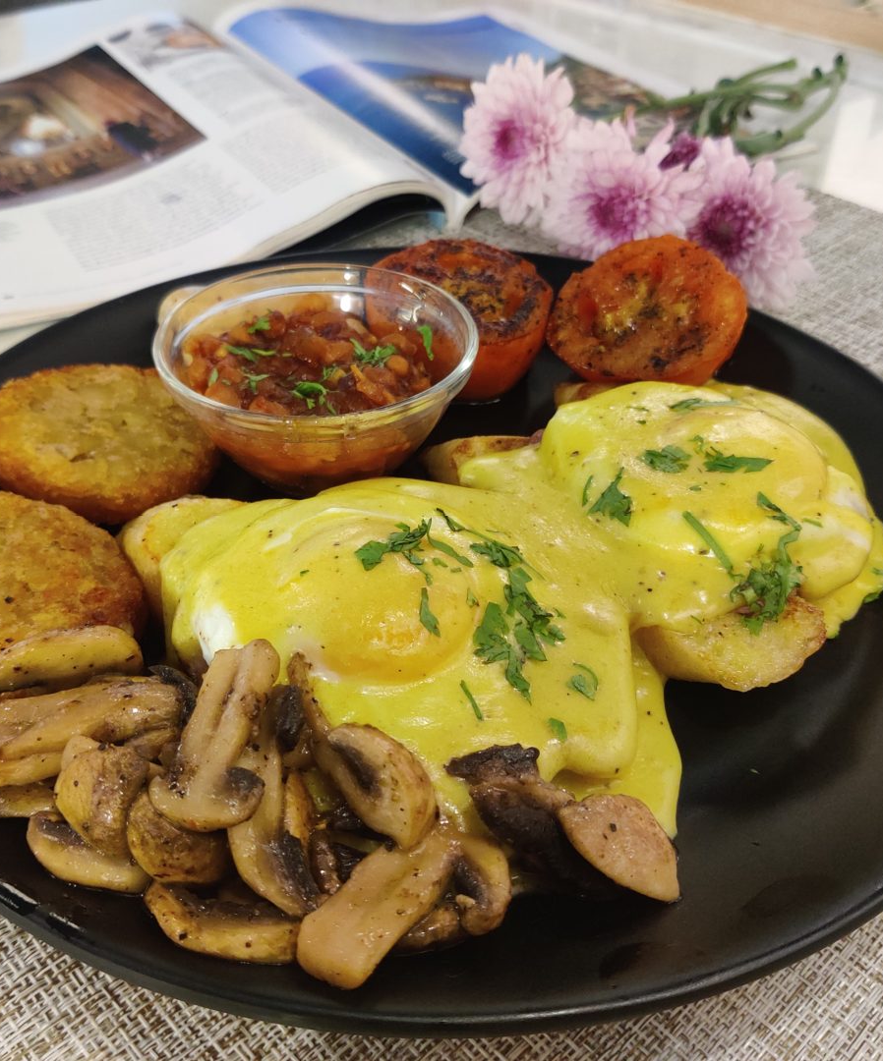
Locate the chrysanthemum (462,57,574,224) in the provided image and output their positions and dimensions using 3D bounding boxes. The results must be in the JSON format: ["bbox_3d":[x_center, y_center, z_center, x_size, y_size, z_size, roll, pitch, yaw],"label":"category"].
[{"bbox_3d":[0.029,-0.150,0.422,0.040,0.065,0.063,-18,42,-38],"label":"chrysanthemum"}]

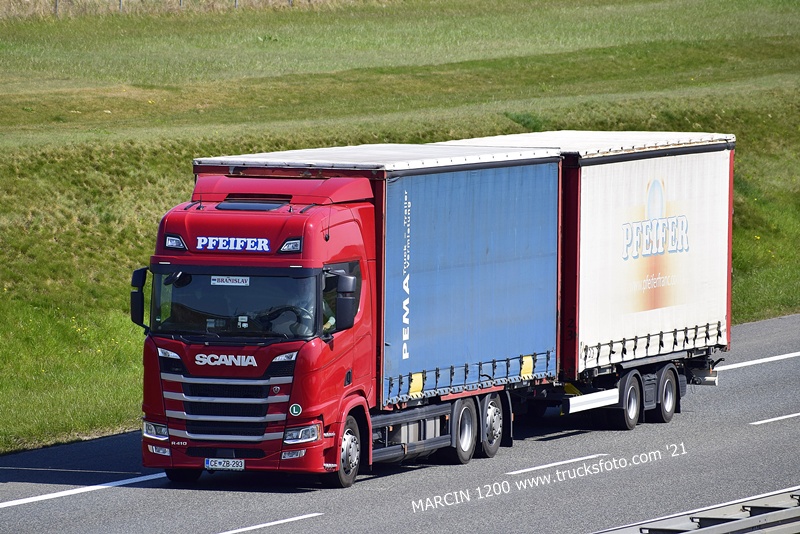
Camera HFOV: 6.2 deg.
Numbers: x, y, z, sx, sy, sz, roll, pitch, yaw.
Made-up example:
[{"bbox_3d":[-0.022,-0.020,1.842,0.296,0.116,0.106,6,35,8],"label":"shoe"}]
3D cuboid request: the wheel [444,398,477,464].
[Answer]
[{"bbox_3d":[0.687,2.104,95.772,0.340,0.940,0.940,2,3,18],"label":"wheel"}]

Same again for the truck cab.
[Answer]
[{"bbox_3d":[-1.815,0.800,91.373,2.650,3.780,2.150,2,3,18],"label":"truck cab"}]

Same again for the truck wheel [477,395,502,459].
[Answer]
[{"bbox_3d":[1.094,2.055,97.045,0.340,0.940,0.940,2,3,18],"label":"truck wheel"}]

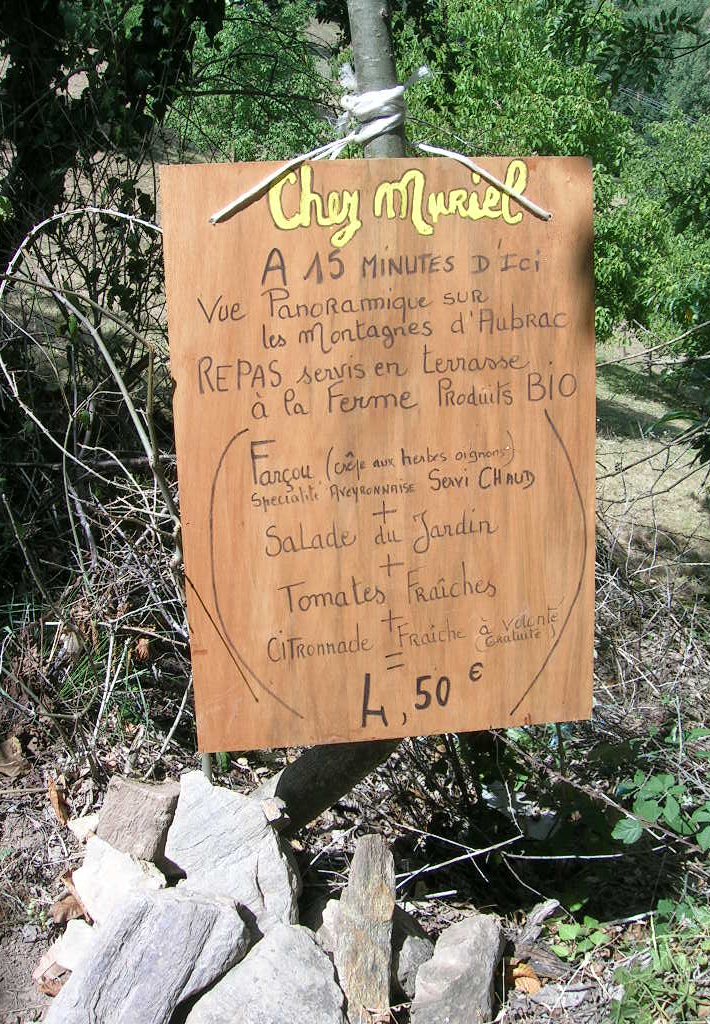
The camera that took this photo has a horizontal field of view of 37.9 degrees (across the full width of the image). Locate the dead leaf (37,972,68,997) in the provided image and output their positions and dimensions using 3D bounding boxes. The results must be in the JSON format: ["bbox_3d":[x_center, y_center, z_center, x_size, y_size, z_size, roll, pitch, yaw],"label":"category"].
[{"bbox_3d":[-0.400,0.625,1.370,0.042,0.021,0.033,-1,13,0],"label":"dead leaf"}]

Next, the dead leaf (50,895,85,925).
[{"bbox_3d":[-0.411,0.568,1.480,0.053,0.028,0.039,-1,13,0],"label":"dead leaf"}]

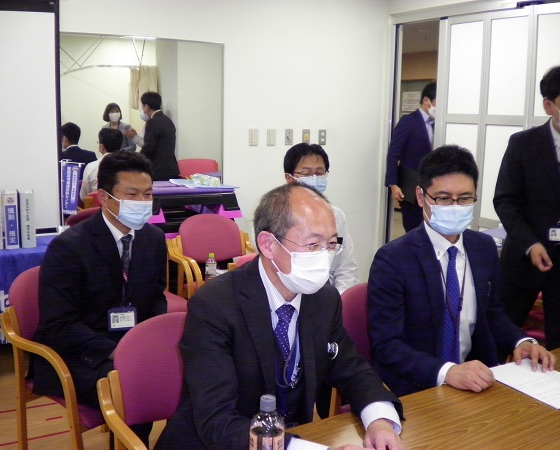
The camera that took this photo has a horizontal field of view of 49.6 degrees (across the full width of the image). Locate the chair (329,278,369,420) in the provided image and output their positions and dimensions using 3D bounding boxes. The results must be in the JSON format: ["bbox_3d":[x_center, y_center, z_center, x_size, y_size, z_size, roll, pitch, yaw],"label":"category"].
[{"bbox_3d":[0.530,0.642,2.242,0.545,0.820,0.560,-5,12,-30],"label":"chair"}]

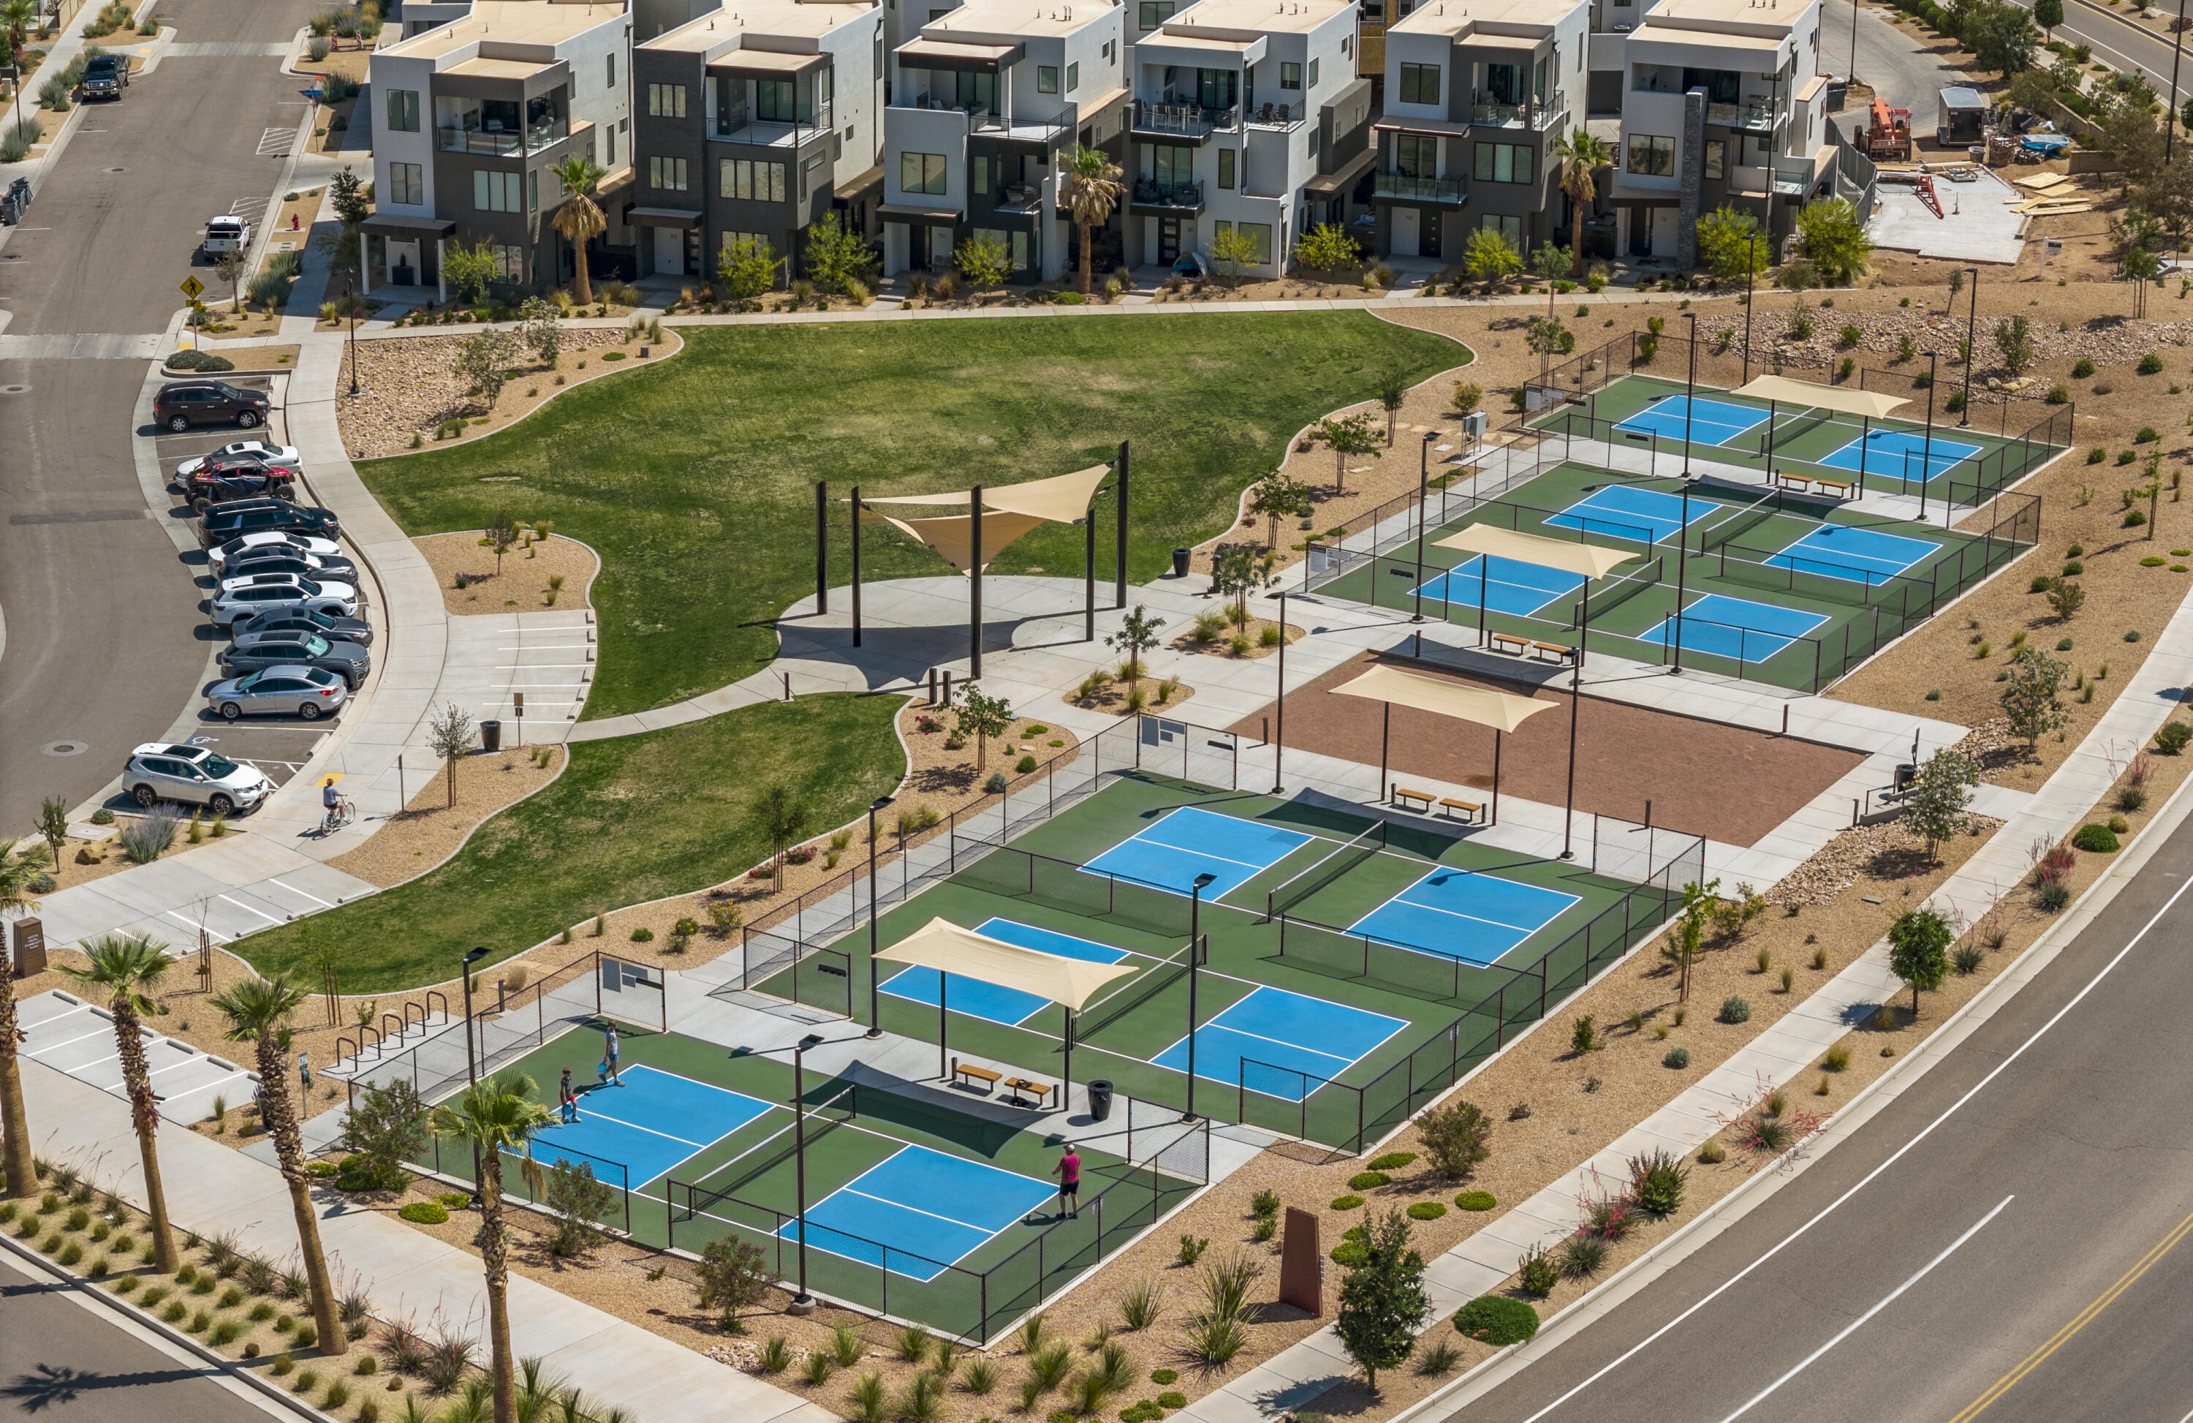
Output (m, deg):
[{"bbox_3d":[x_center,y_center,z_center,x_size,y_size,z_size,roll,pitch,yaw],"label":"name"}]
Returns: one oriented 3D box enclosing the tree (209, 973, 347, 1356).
[{"bbox_3d":[-19.053,10.529,103.410,2.900,9.200,2.500,1,20,0],"label":"tree"}]

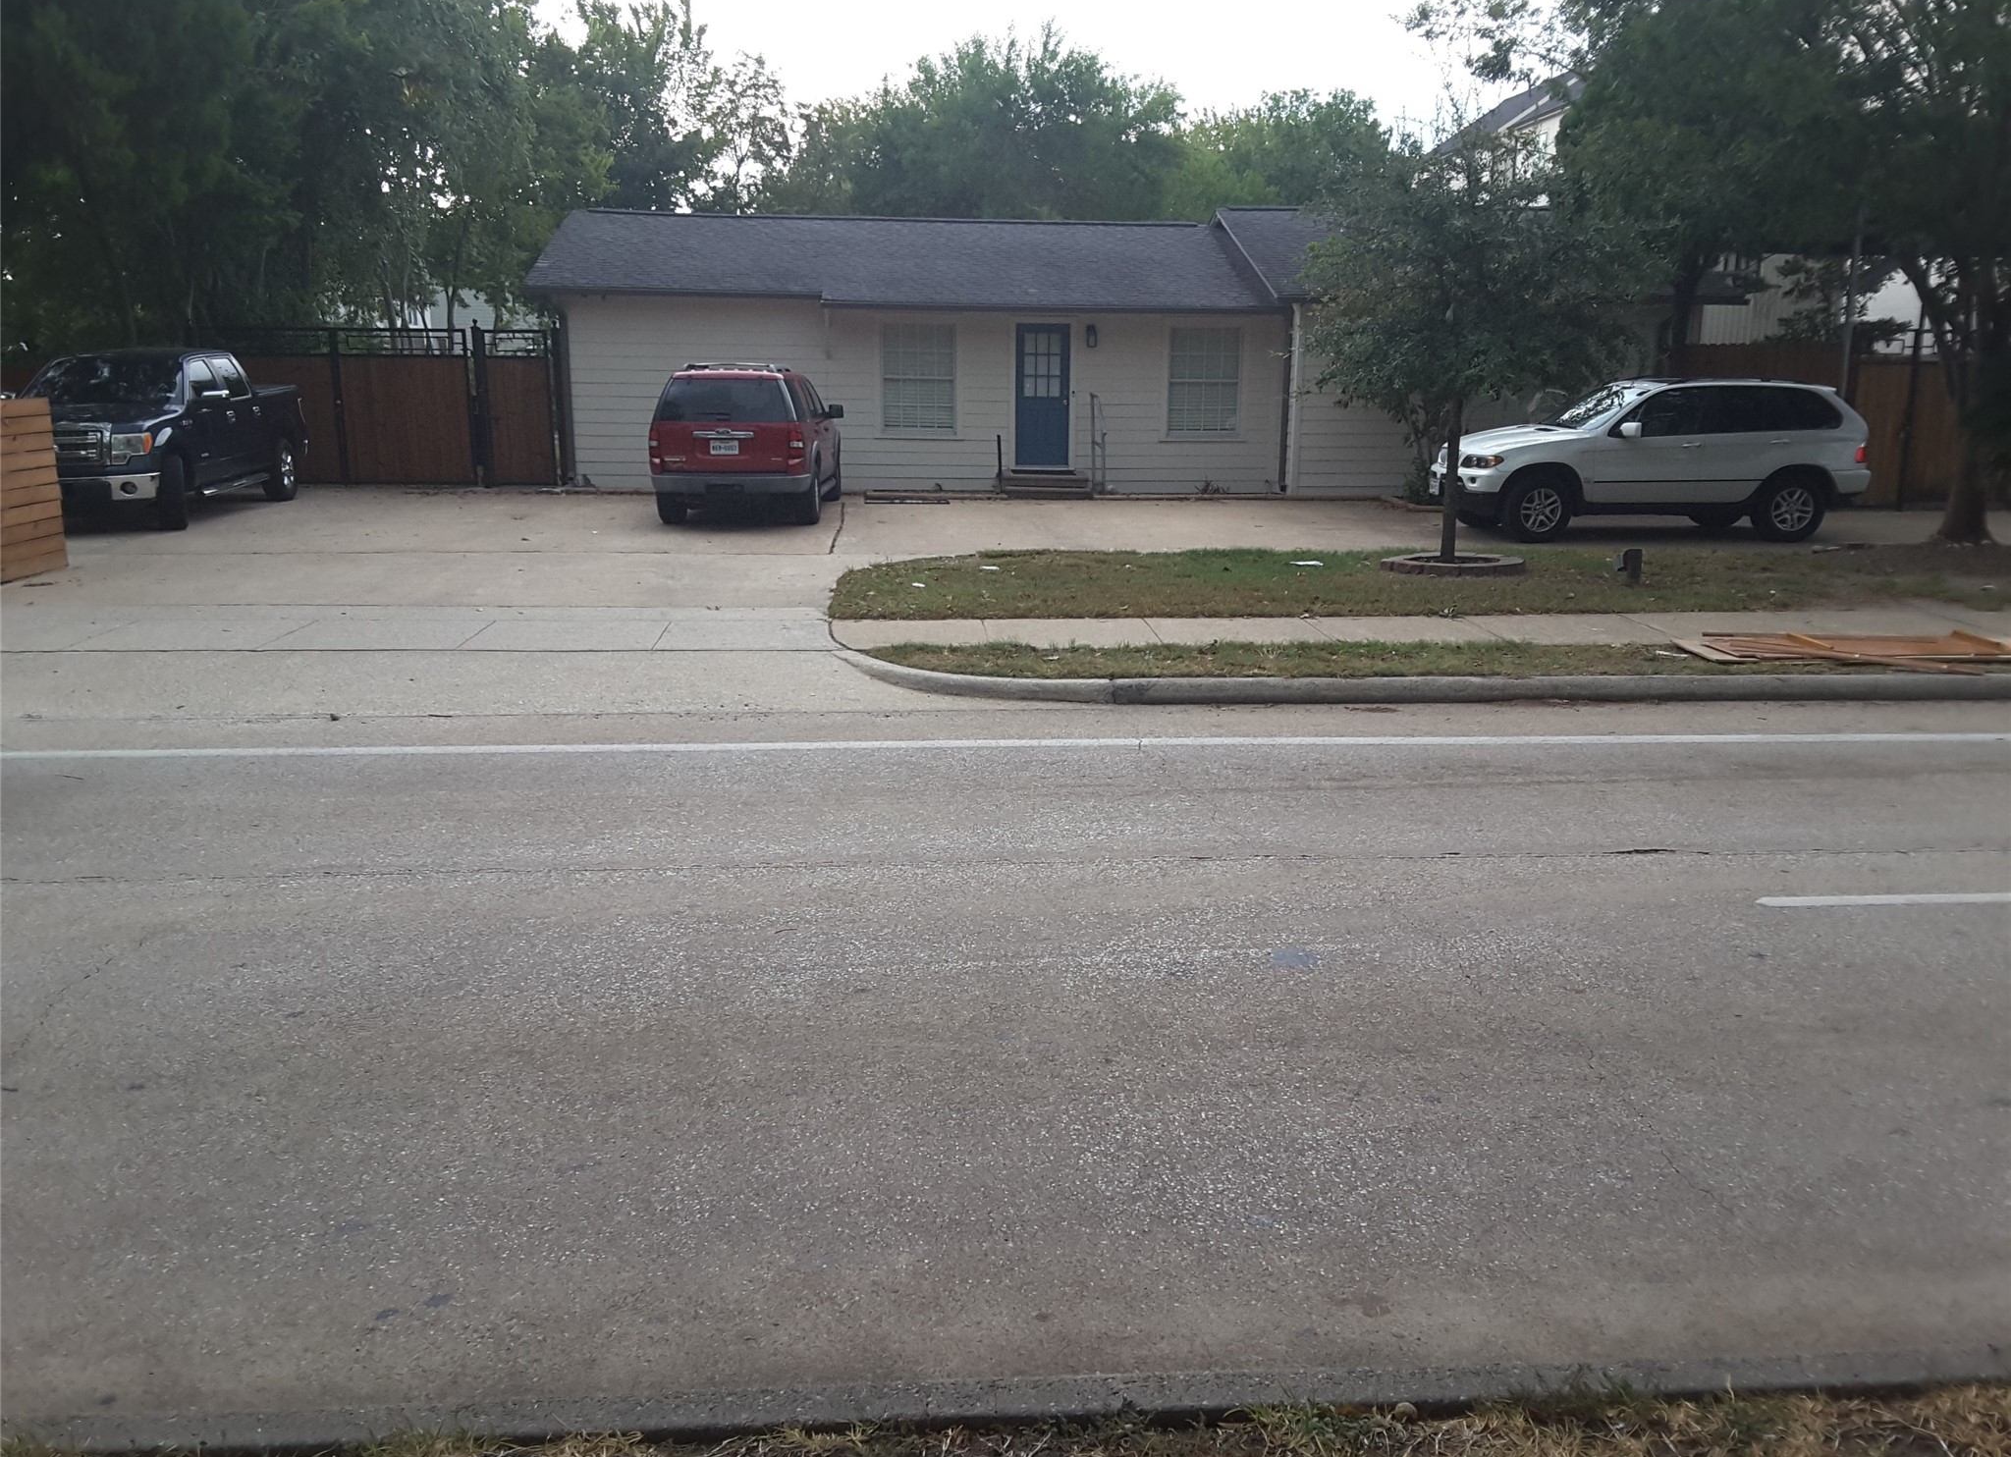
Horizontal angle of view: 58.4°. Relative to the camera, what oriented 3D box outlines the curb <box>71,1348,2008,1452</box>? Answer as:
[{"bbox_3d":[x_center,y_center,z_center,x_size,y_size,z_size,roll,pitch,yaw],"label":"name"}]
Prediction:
[{"bbox_3d":[0.086,1.490,3.826,4.276,0.150,0.160,-1,12,-4],"label":"curb"}]

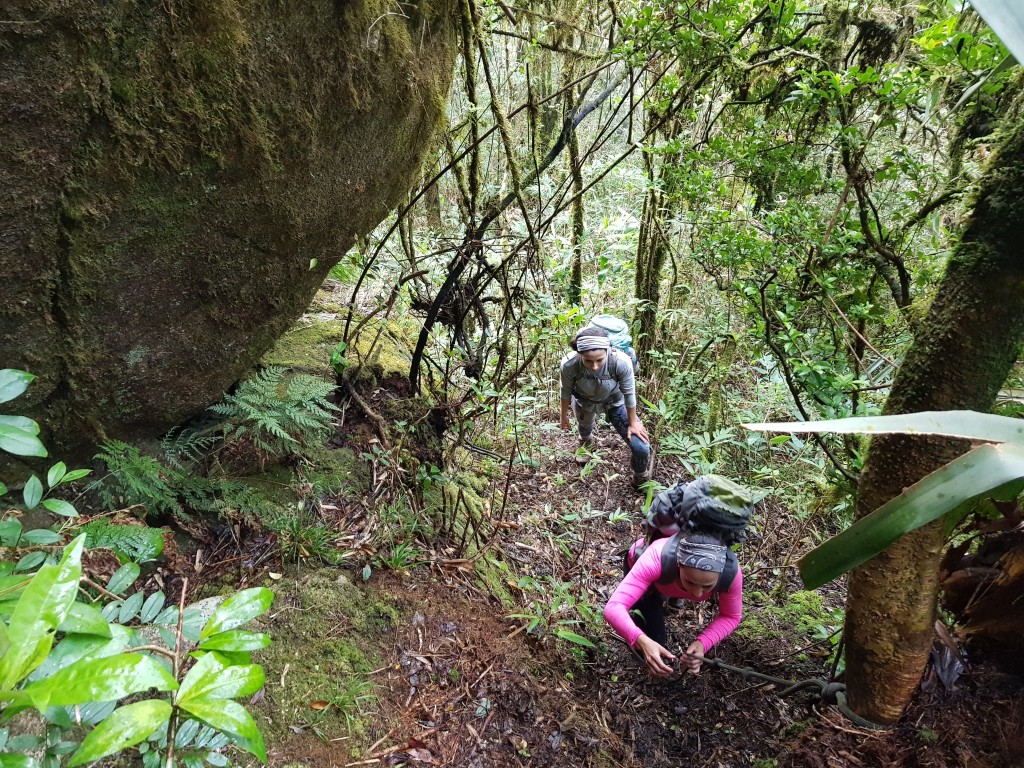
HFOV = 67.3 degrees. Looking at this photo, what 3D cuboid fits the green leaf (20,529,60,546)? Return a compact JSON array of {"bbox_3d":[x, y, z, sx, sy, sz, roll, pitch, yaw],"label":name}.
[{"bbox_3d":[-0.919,0.299,1.500,0.074,0.012,0.034,0,33,0],"label":"green leaf"}]

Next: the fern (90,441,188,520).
[{"bbox_3d":[-1.253,0.316,2.600,0.300,0.160,0.260,11,35,17],"label":"fern"}]

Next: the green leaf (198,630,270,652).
[{"bbox_3d":[-0.370,0.344,1.030,0.092,0.014,0.032,-4,33,-7],"label":"green leaf"}]

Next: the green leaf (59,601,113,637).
[{"bbox_3d":[-0.572,0.312,1.020,0.085,0.015,0.040,11,35,17],"label":"green leaf"}]

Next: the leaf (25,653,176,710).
[{"bbox_3d":[-0.451,0.328,0.850,0.155,0.025,0.056,0,33,0],"label":"leaf"}]

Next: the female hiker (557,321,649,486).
[{"bbox_3d":[0.593,0.141,5.000,0.560,1.220,0.660,7,34,11],"label":"female hiker"}]

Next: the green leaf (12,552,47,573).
[{"bbox_3d":[-0.909,0.336,1.450,0.058,0.010,0.028,-21,38,-29],"label":"green leaf"}]

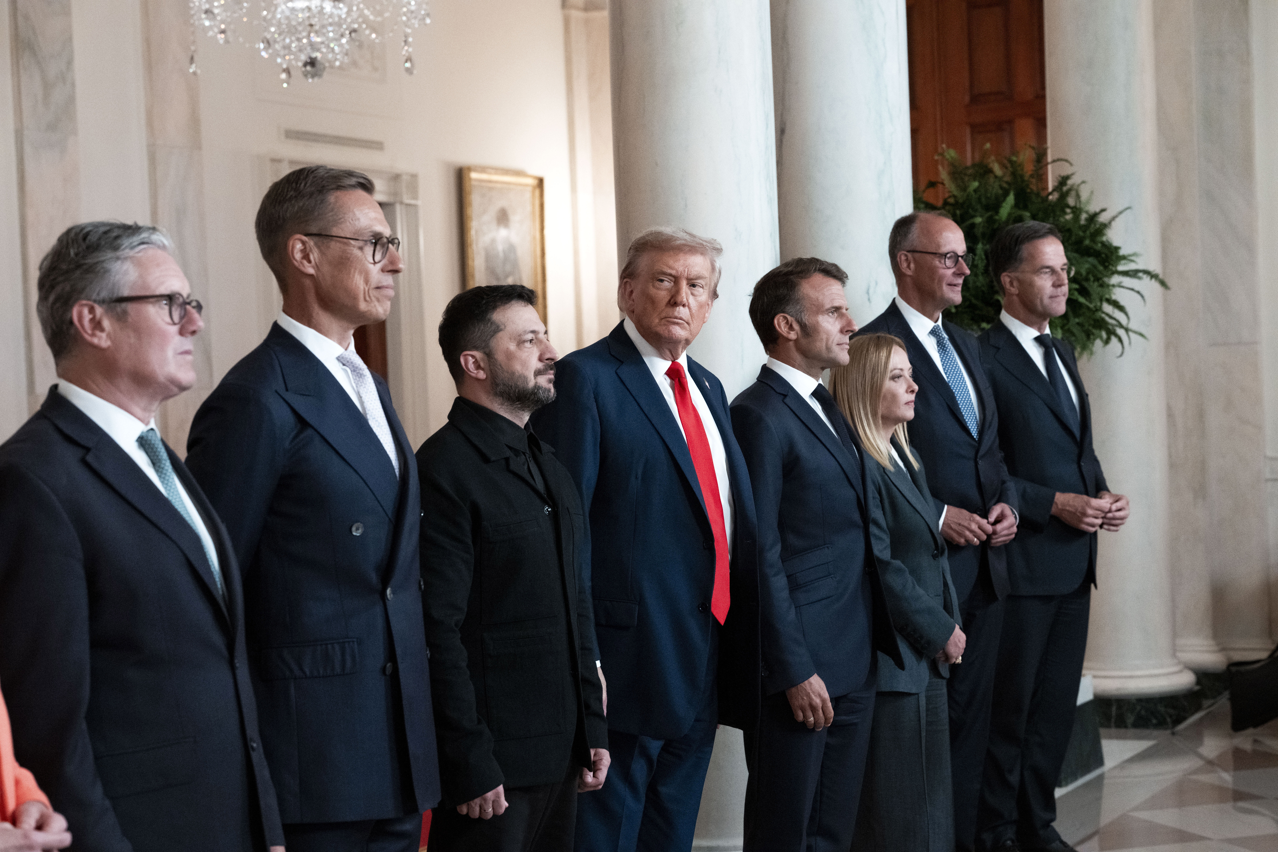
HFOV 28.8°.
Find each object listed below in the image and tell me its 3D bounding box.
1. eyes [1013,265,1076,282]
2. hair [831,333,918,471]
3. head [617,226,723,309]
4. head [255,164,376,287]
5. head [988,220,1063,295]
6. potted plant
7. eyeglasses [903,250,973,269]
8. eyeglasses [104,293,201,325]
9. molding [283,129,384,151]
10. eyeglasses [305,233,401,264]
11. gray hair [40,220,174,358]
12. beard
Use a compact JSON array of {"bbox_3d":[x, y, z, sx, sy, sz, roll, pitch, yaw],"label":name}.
[{"bbox_3d":[1.164,-0.438,7.150,0.138,0.042,0.120,-11,10,-35],"label":"eyes"},{"bbox_3d":[0.608,-0.062,6.450,0.225,0.355,0.205,-1,2,33],"label":"hair"},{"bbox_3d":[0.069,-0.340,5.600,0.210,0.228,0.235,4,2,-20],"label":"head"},{"bbox_3d":[-0.519,-0.313,4.080,0.222,0.232,0.170,-2,2,13],"label":"head"},{"bbox_3d":[1.101,-0.462,7.050,0.180,0.238,0.225,-3,2,-44],"label":"head"},{"bbox_3d":[1.437,-0.625,9.250,1.030,0.870,1.030,-2,1,0],"label":"potted plant"},{"bbox_3d":[0.819,-0.455,6.823,0.143,0.046,0.142,5,6,38],"label":"eyeglasses"},{"bbox_3d":[-0.718,-0.170,3.620,0.140,0.049,0.145,-2,1,11],"label":"eyeglasses"},{"bbox_3d":[-1.669,-1.563,13.600,0.030,0.050,1.000,-1,2,27],"label":"molding"},{"bbox_3d":[-0.478,-0.293,4.056,0.143,0.047,0.142,7,3,13],"label":"eyeglasses"},{"bbox_3d":[-0.780,-0.197,3.630,0.205,0.205,0.178,-2,1,11],"label":"gray hair"},{"bbox_3d":[-0.222,-0.079,4.900,0.115,0.118,0.145,-2,1,29],"label":"beard"}]

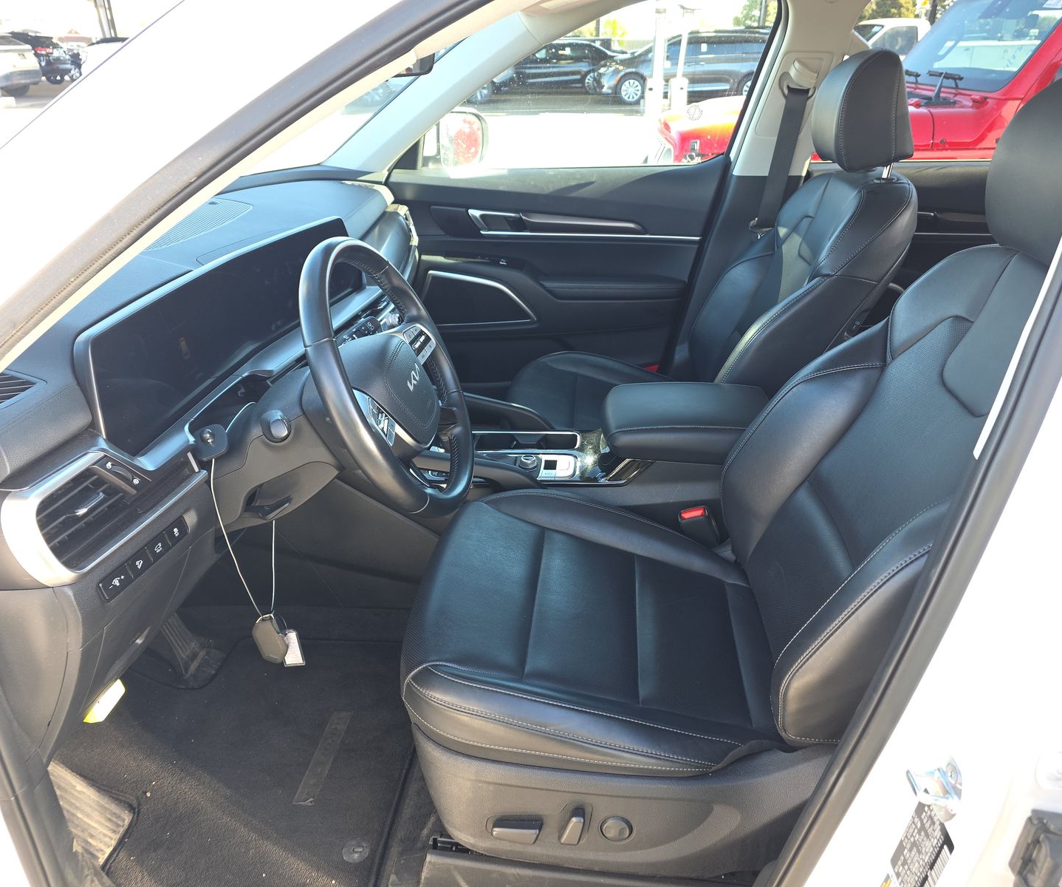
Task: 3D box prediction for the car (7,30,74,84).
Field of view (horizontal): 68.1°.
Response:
[{"bbox_3d":[-19.978,-14.219,29.061,4.750,1.730,1.920,2,27,5],"label":"car"}]

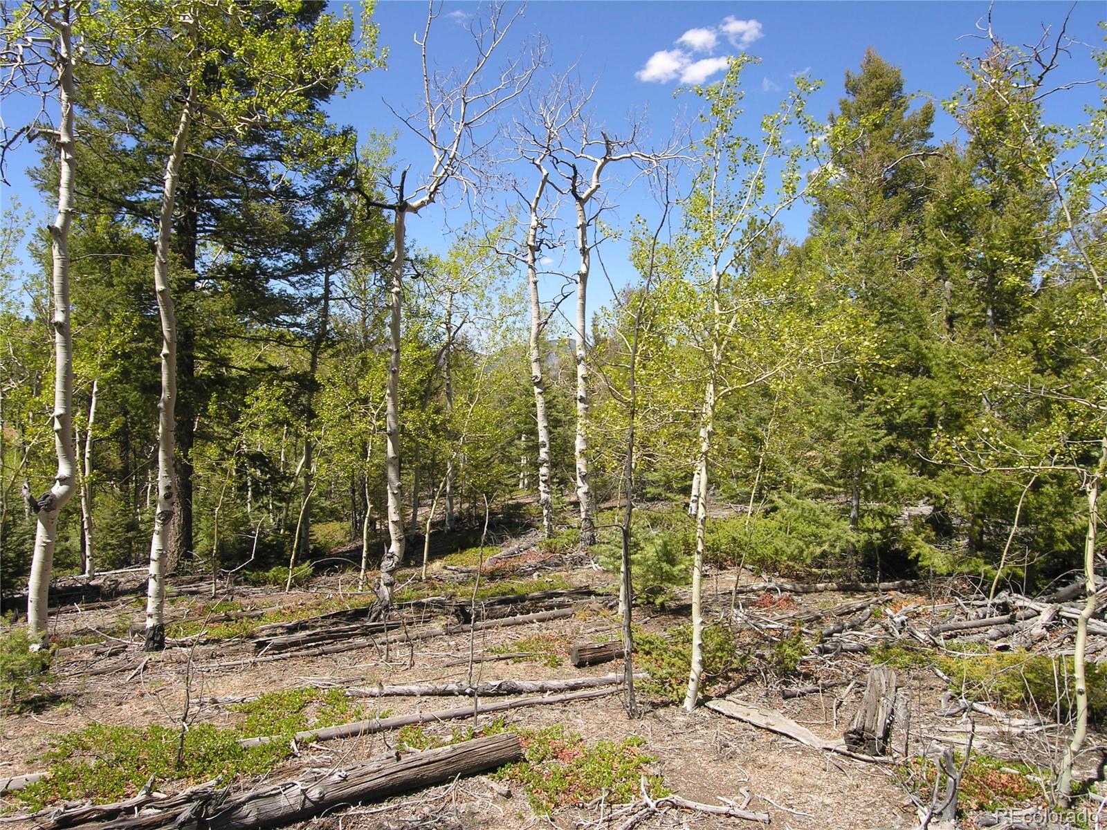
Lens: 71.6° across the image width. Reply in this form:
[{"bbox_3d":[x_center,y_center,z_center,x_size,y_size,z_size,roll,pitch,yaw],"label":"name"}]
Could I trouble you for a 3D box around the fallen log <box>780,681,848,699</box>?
[{"bbox_3d":[1.638,1.720,4.837,0.496,0.060,0.060,0,0,-21],"label":"fallen log"}]

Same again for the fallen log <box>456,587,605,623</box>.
[{"bbox_3d":[-0.210,1.665,6.839,1.394,0.170,0.180,0,0,-28],"label":"fallen log"}]

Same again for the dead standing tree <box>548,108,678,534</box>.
[{"bbox_3d":[0.780,-1.138,10.302,1.680,5.776,1.300,0,0,0],"label":"dead standing tree"}]

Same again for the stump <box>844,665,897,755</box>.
[{"bbox_3d":[1.672,1.535,4.050,0.250,0.430,0.200,0,0,0],"label":"stump"}]

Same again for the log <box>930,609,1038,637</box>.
[{"bbox_3d":[3.576,1.708,6.380,1.348,0.085,0.085,0,0,-26],"label":"log"}]

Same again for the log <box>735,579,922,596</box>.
[{"bbox_3d":[2.727,1.695,7.650,1.901,0.110,0.130,0,0,-5],"label":"log"}]

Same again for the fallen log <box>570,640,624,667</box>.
[{"bbox_3d":[0.322,1.683,5.488,0.402,0.135,0.135,0,0,-30],"label":"fallen log"}]

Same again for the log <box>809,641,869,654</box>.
[{"bbox_3d":[2.097,1.710,5.665,0.424,0.080,0.080,0,0,-6],"label":"log"}]

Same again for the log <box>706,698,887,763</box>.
[{"bbox_3d":[1.275,1.710,4.150,0.240,0.080,1.040,0,0,-38],"label":"log"}]

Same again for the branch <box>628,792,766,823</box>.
[{"bbox_3d":[0.630,1.710,3.380,0.630,0.080,0.160,0,0,0],"label":"branch"}]

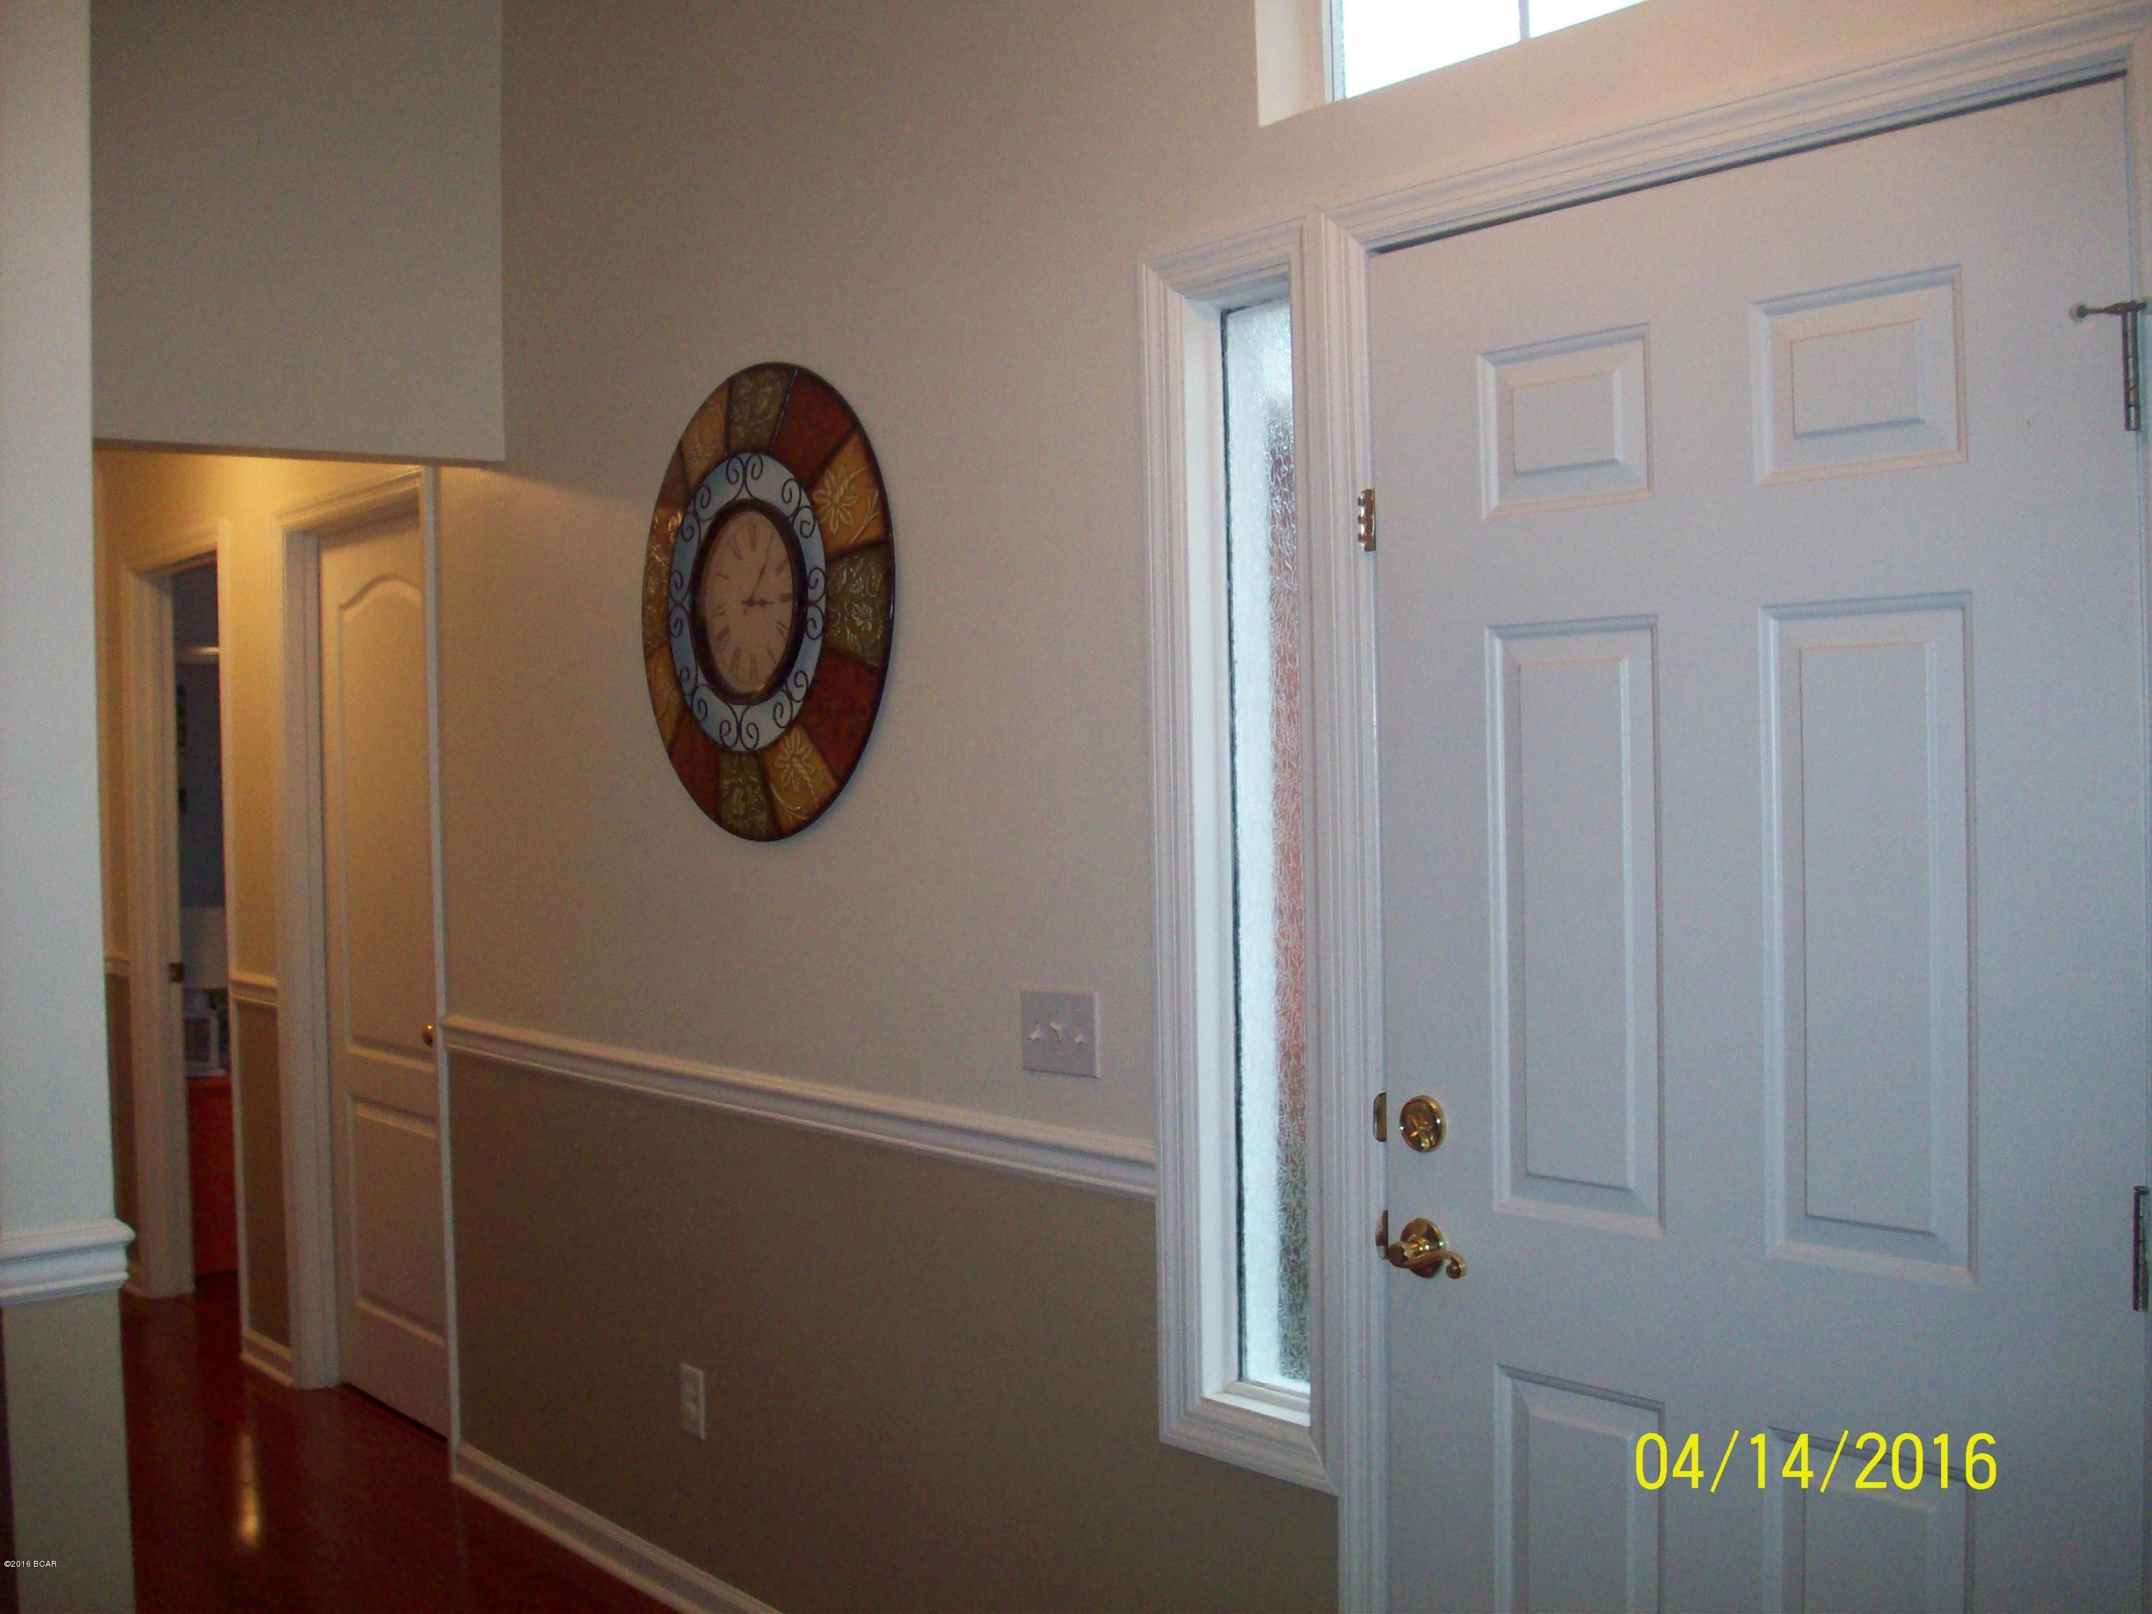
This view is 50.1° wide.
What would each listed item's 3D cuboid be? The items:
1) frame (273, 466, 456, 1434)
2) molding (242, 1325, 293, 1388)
[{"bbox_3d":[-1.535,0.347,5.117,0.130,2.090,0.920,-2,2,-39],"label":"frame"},{"bbox_3d":[-1.977,1.352,5.632,0.020,0.086,0.370,-2,2,-39],"label":"molding"}]

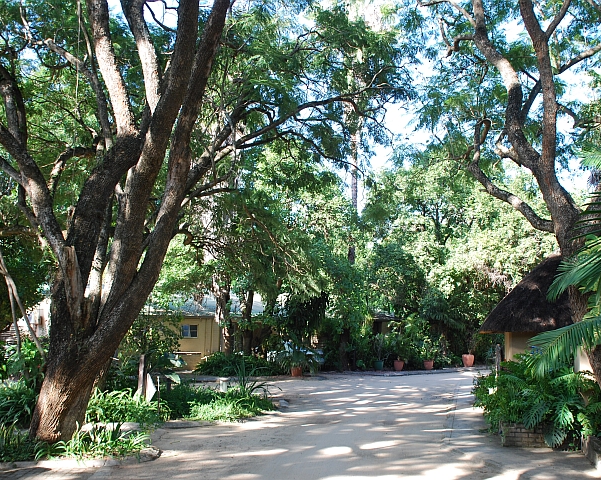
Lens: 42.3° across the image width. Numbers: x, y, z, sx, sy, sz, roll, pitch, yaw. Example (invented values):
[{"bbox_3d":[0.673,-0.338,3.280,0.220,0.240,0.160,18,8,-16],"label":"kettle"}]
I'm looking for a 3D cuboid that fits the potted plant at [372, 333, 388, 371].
[{"bbox_3d":[3.412,4.755,33.169,0.680,1.600,0.660,0,-7,0],"label":"potted plant"}]

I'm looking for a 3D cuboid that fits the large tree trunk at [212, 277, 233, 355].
[{"bbox_3d":[-3.295,3.190,32.855,0.750,3.300,0.700,0,-7,0],"label":"large tree trunk"}]

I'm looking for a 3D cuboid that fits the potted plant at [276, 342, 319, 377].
[{"bbox_3d":[-0.113,4.498,29.271,1.550,1.300,1.450,0,-7,0],"label":"potted plant"}]

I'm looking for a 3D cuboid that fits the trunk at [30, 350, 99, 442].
[{"bbox_3d":[-3.312,2.196,10.915,0.900,1.350,0.850,0,-7,0],"label":"trunk"}]

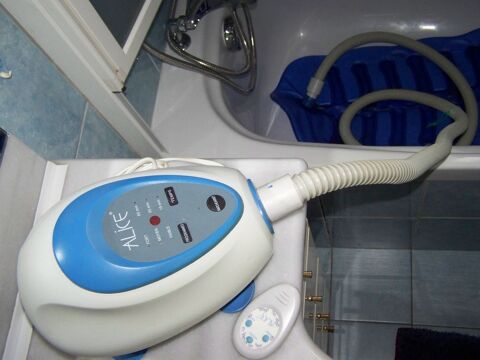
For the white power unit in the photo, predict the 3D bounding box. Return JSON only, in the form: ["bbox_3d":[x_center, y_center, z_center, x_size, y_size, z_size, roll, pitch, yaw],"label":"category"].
[{"bbox_3d":[-0.105,0.071,0.533,0.266,0.137,0.172,-25,65,2],"label":"white power unit"}]

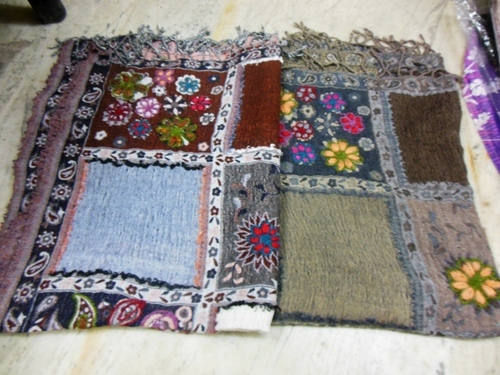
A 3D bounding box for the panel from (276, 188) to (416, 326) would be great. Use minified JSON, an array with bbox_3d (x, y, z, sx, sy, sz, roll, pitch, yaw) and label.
[{"bbox_3d":[0.137,0.101,0.551,0.185,0.012,0.206,3,61,1],"label":"panel"}]

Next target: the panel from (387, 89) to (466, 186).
[{"bbox_3d":[0.335,-0.097,0.661,0.136,0.012,0.214,3,61,1],"label":"panel"}]

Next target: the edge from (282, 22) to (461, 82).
[{"bbox_3d":[0.250,-0.286,0.770,0.356,0.020,0.159,4,61,2],"label":"edge"}]

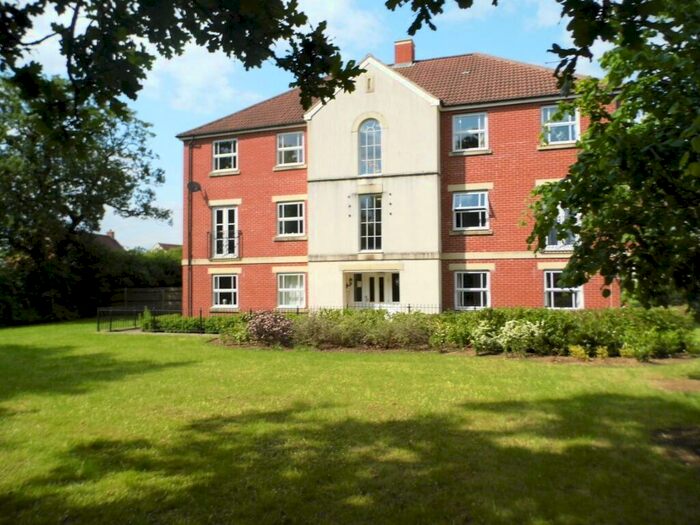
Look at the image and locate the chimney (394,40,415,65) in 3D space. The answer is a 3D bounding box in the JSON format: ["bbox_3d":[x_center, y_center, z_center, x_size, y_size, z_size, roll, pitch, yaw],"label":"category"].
[{"bbox_3d":[2.534,-9.401,23.033,0.790,1.170,0.700,-1,-2,17],"label":"chimney"}]

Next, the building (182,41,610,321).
[{"bbox_3d":[2.452,-3.648,22.723,16.650,12.650,11.000,-1,-2,17],"label":"building"}]

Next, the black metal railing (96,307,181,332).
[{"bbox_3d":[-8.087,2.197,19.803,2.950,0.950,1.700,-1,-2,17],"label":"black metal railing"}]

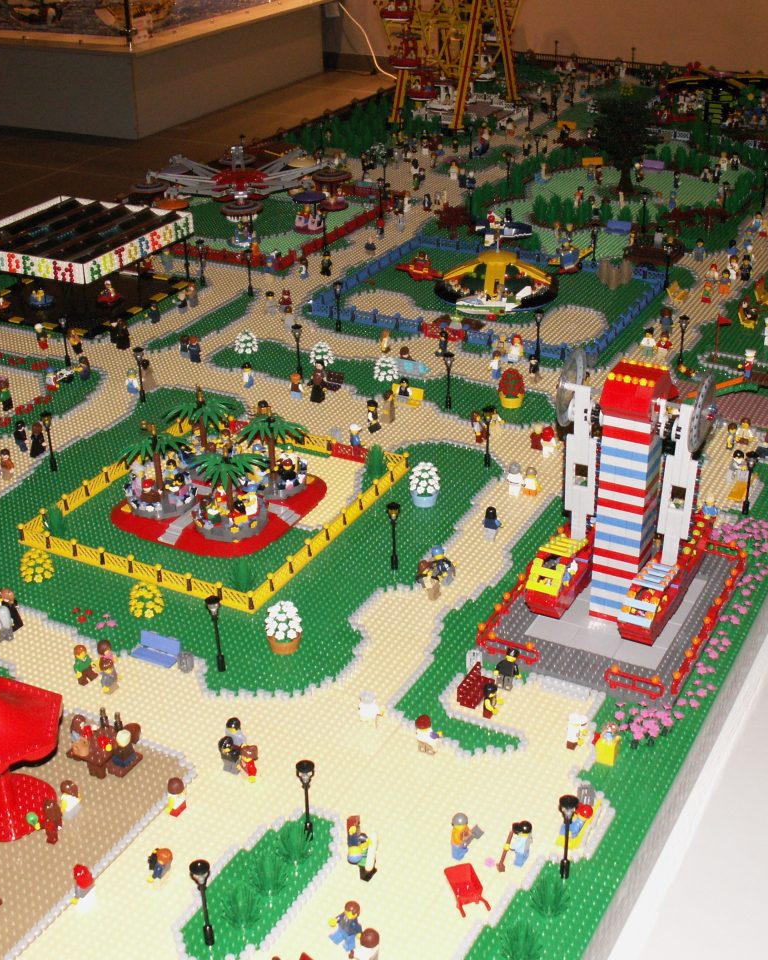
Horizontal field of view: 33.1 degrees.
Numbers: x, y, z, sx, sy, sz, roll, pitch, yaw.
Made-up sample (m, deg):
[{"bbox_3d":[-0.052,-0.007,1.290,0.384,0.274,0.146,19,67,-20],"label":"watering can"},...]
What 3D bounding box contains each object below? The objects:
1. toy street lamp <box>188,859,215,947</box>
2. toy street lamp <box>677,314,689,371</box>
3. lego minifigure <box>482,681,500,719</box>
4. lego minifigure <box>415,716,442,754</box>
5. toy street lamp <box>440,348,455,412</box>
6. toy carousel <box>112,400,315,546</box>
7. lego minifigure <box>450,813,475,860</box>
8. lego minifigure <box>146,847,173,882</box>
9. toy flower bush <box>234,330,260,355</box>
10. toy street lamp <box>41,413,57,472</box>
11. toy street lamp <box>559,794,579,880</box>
[{"bbox_3d":[-0.134,0.316,0.963,0.016,0.082,0.016,-1,28,0],"label":"toy street lamp"},{"bbox_3d":[0.445,-0.201,1.923,0.016,0.079,0.016,13,32,25],"label":"toy street lamp"},{"bbox_3d":[0.101,0.207,1.215,0.018,0.036,0.024,13,31,25],"label":"lego minifigure"},{"bbox_3d":[0.041,0.235,1.205,0.026,0.040,0.016,13,32,25],"label":"lego minifigure"},{"bbox_3d":[0.091,-0.136,1.821,0.016,0.079,0.016,13,32,25],"label":"toy street lamp"},{"bbox_3d":[-0.206,-0.022,1.582,0.205,0.095,0.205,-1,28,0],"label":"toy carousel"},{"bbox_3d":[0.063,0.290,1.050,0.019,0.042,0.024,13,31,25],"label":"lego minifigure"},{"bbox_3d":[-0.183,0.314,1.059,0.019,0.034,0.023,7,30,16],"label":"lego minifigure"},{"bbox_3d":[-0.213,-0.218,2.012,0.036,0.034,0.036,-1,28,0],"label":"toy flower bush"},{"bbox_3d":[-0.440,-0.050,1.704,0.016,0.081,0.016,13,32,25],"label":"toy street lamp"},{"bbox_3d":[0.144,0.282,1.018,0.016,0.080,0.016,0,28,0],"label":"toy street lamp"}]

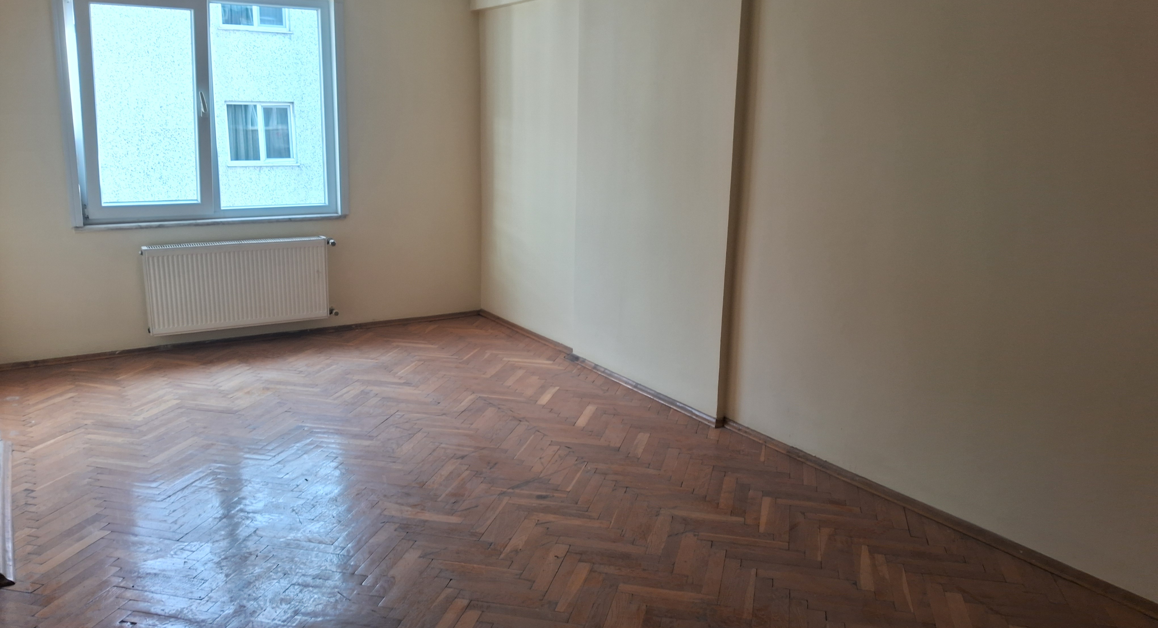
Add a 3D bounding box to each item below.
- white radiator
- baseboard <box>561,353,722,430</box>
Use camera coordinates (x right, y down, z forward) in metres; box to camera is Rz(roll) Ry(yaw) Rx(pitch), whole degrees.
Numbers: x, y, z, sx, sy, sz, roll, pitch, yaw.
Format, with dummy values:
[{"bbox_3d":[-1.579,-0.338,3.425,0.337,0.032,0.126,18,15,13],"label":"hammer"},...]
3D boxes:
[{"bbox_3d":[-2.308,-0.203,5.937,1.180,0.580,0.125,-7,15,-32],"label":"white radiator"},{"bbox_3d":[0.331,0.434,5.261,0.030,0.048,1.520,-7,15,-32],"label":"baseboard"}]

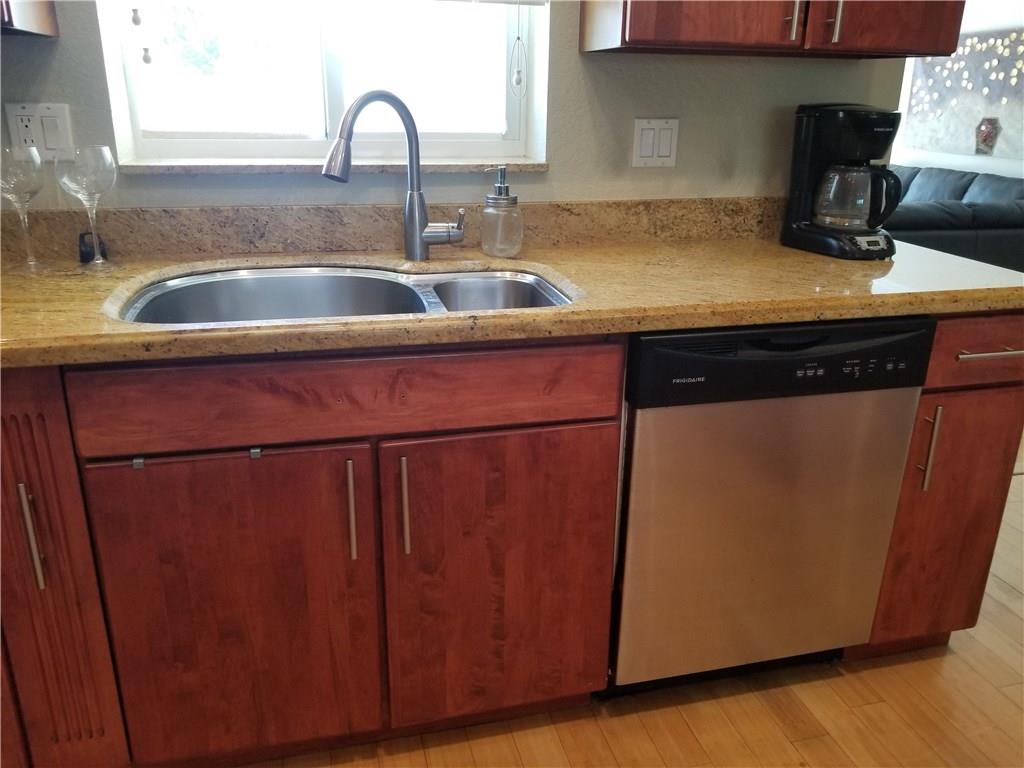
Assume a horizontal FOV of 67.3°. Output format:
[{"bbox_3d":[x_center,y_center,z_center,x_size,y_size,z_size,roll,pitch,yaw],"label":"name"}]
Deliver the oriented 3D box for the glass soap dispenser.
[{"bbox_3d":[-0.021,-0.393,1.748,0.092,0.196,0.090,1,20,0],"label":"glass soap dispenser"}]

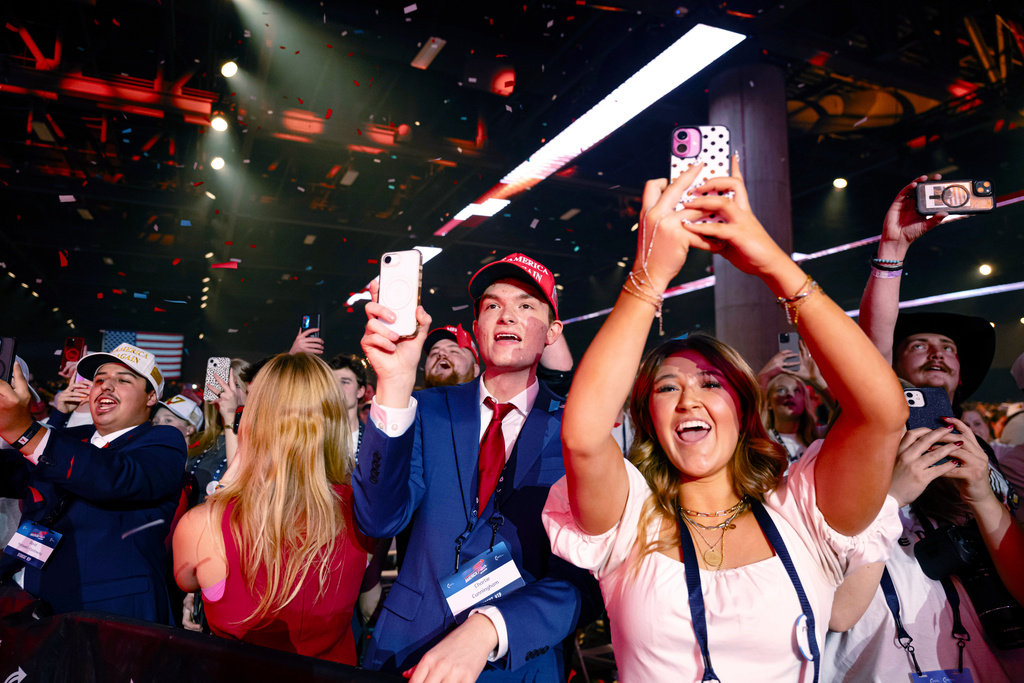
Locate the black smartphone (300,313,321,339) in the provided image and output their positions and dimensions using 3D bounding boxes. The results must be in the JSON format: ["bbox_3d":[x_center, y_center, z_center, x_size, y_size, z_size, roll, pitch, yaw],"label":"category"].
[{"bbox_3d":[-0.802,-0.026,2.720,0.076,0.156,0.011,-2,-6,13],"label":"black smartphone"}]

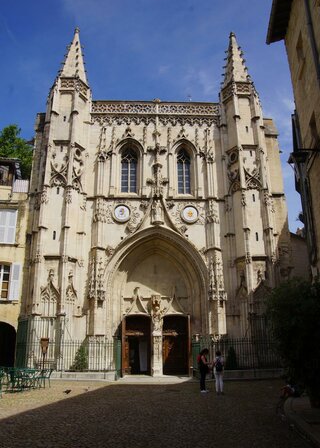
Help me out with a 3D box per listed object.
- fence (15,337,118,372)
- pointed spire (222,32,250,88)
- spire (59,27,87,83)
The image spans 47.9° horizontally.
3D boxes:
[{"bbox_3d":[-4.781,6.761,18.541,5.309,1.648,0.150,0,-17,-2],"label":"fence"},{"bbox_3d":[5.212,-11.300,24.983,1.800,4.959,1.650,0,-16,-2],"label":"pointed spire"},{"bbox_3d":[-6.002,-11.773,25.354,2.300,5.216,1.989,0,-17,-2],"label":"spire"}]

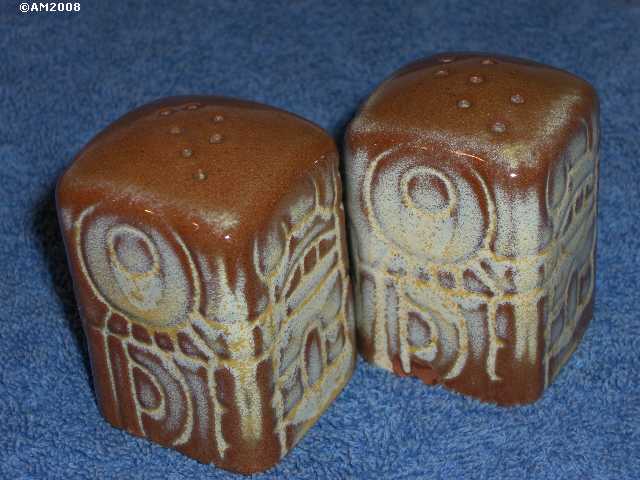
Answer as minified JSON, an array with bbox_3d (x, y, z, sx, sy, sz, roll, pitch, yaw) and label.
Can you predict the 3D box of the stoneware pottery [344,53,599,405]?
[{"bbox_3d":[0.039,-0.005,0.433,0.051,0.074,0.051,11,34,25],"label":"stoneware pottery"}]

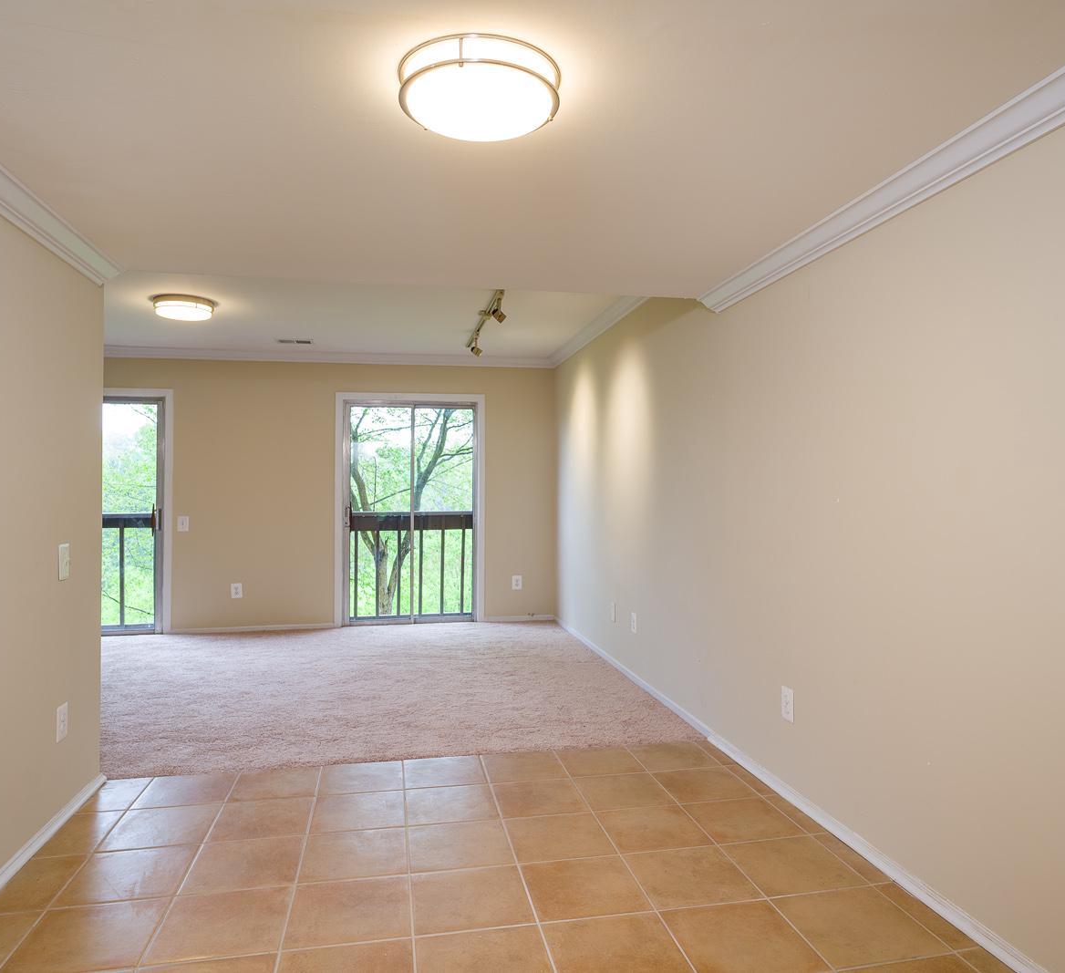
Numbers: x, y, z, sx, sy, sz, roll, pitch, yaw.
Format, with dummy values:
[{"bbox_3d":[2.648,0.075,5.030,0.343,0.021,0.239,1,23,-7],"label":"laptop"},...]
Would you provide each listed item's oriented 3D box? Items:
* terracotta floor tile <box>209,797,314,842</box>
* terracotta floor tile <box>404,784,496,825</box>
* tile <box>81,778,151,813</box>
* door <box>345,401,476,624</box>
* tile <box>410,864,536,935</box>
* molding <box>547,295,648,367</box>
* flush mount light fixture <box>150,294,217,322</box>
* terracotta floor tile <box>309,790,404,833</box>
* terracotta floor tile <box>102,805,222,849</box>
[{"bbox_3d":[-0.974,1.213,2.652,0.335,0.010,0.323,0,-1,-11],"label":"terracotta floor tile"},{"bbox_3d":[-0.302,1.213,2.777,0.333,0.010,0.326,0,-1,-11],"label":"terracotta floor tile"},{"bbox_3d":[-1.631,1.215,2.860,0.191,0.010,0.323,0,-1,-11],"label":"tile"},{"bbox_3d":[-1.087,0.239,6.562,1.171,1.997,0.100,0,-1,-11],"label":"door"},{"bbox_3d":[-0.184,1.207,2.136,0.335,0.010,0.323,0,-1,-11],"label":"tile"},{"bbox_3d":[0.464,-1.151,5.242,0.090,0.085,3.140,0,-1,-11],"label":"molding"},{"bbox_3d":[-2.327,-1.195,4.874,0.360,0.100,0.360,0,-1,-11],"label":"flush mount light fixture"},{"bbox_3d":[-0.641,1.214,2.716,0.335,0.010,0.323,0,-1,-11],"label":"terracotta floor tile"},{"bbox_3d":[-1.327,1.235,2.638,0.336,0.010,0.334,0,-1,-11],"label":"terracotta floor tile"}]

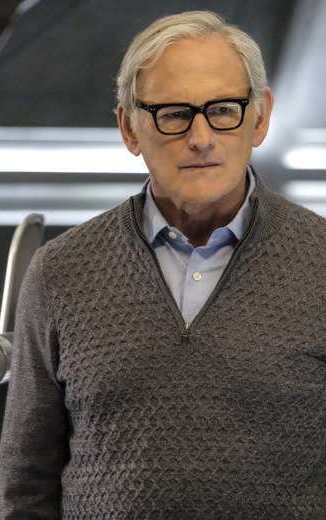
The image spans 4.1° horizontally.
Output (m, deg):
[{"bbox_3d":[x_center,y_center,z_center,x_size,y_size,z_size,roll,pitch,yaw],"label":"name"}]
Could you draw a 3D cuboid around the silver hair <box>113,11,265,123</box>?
[{"bbox_3d":[0.037,-0.232,5.850,0.188,0.180,0.213,-5,2,-9],"label":"silver hair"}]

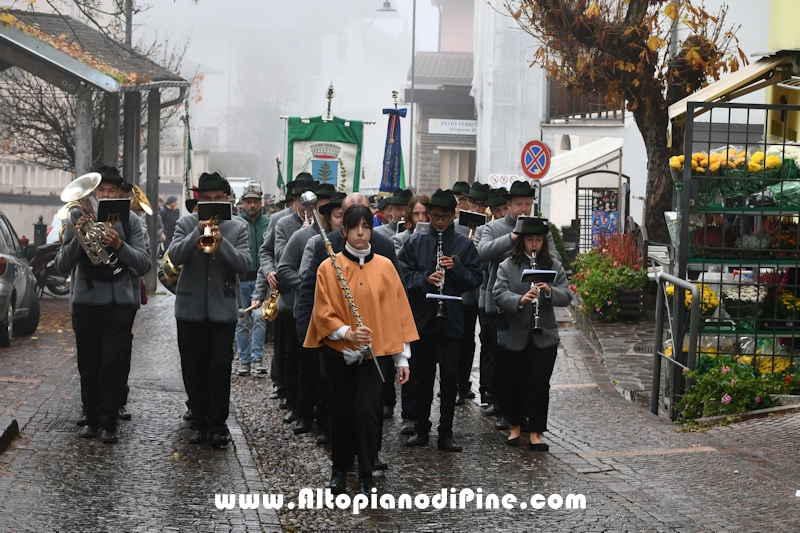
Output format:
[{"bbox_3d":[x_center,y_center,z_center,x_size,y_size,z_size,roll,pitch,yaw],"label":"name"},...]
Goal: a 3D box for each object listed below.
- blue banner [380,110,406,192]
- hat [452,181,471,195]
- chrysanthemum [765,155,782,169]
[{"bbox_3d":[-0.065,-1.143,17.300,0.260,0.880,0.130,3,3,6],"label":"blue banner"},{"bbox_3d":[0.582,-0.725,16.000,0.240,0.135,0.280,3,3,30],"label":"hat"},{"bbox_3d":[2.953,-0.830,13.700,0.140,0.115,0.140,2,3,17],"label":"chrysanthemum"}]

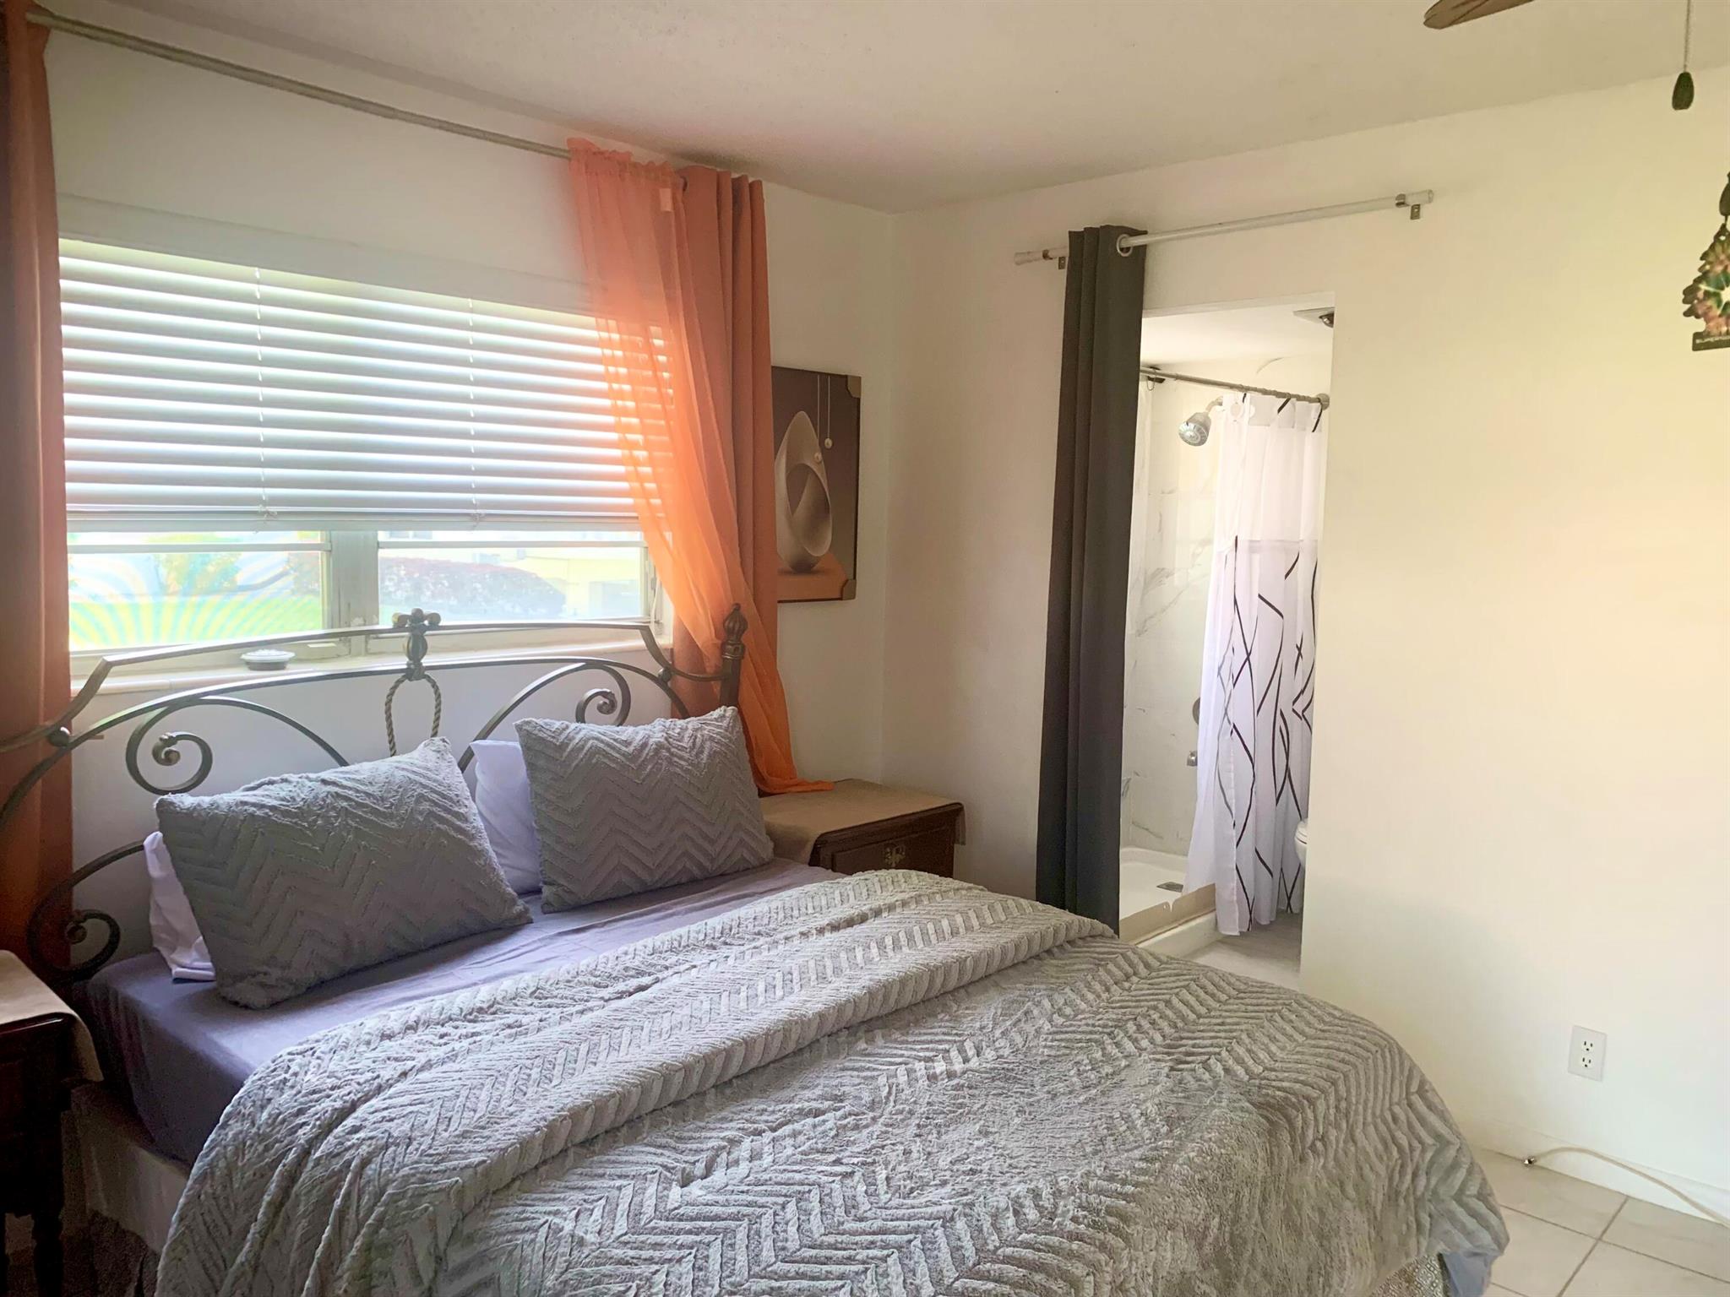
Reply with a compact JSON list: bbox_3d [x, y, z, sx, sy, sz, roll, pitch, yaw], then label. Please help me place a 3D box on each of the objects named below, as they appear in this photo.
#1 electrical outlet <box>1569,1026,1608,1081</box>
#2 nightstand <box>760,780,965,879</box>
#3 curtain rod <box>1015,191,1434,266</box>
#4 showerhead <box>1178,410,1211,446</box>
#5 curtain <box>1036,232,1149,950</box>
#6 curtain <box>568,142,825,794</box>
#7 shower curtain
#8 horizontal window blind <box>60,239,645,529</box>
[{"bbox_3d":[1.645,0.925,2.958,0.069,0.111,0.009,7,8,42],"label":"electrical outlet"},{"bbox_3d":[-0.089,0.778,3.822,0.470,0.647,0.605,7,8,42],"label":"nightstand"},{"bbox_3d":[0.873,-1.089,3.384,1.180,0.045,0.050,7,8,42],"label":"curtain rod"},{"bbox_3d":[1.294,-0.862,5.098,0.105,0.108,0.115,7,46,42],"label":"showerhead"},{"bbox_3d":[0.631,-0.056,3.697,0.230,2.195,0.130,7,8,42],"label":"curtain"},{"bbox_3d":[-0.413,-0.404,3.590,0.160,1.750,0.940,7,8,42],"label":"curtain"},{"bbox_3d":[1.457,0.045,4.689,0.230,1.875,0.800,7,8,42],"label":"shower curtain"},{"bbox_3d":[-1.095,-0.559,3.011,0.060,0.575,1.650,7,8,42],"label":"horizontal window blind"}]

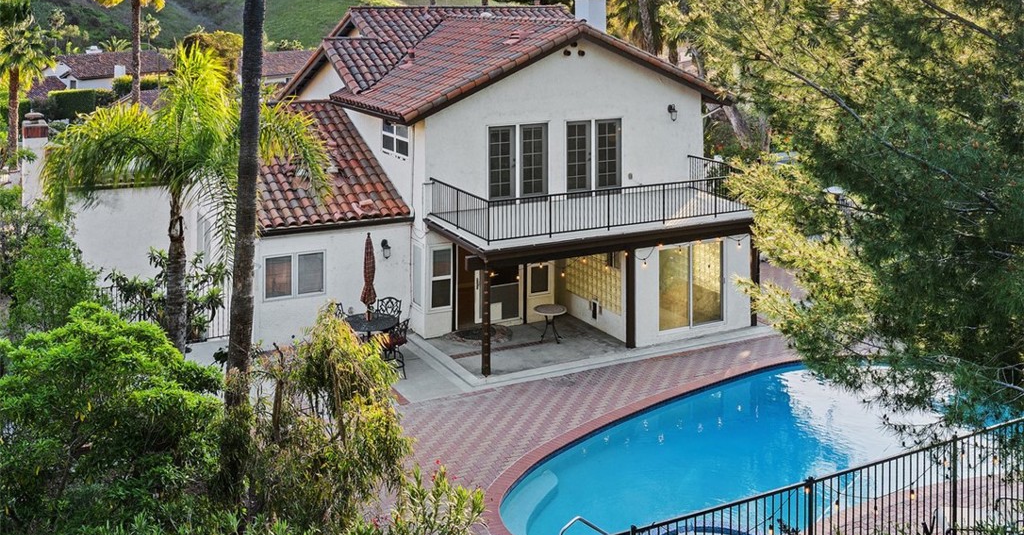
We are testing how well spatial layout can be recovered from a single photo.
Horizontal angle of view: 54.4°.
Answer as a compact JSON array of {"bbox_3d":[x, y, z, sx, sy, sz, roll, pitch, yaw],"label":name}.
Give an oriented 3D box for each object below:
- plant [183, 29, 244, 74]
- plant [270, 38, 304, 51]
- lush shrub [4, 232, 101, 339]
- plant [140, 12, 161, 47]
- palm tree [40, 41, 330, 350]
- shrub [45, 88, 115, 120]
[{"bbox_3d":[-21.738,-15.204,72.503,4.520,4.280,4.400,0,15,0],"label":"plant"},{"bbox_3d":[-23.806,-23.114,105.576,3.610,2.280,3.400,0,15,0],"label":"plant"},{"bbox_3d":[-10.726,0.606,23.190,2.280,3.000,2.200,0,15,0],"label":"lush shrub"},{"bbox_3d":[-44.256,-28.595,121.717,2.570,5.000,2.440,0,15,0],"label":"plant"},{"bbox_3d":[-7.590,-1.291,23.216,6.620,7.630,6.290,0,15,0],"label":"palm tree"},{"bbox_3d":[-28.842,-10.866,66.394,4.670,2.110,2.200,0,15,0],"label":"shrub"}]

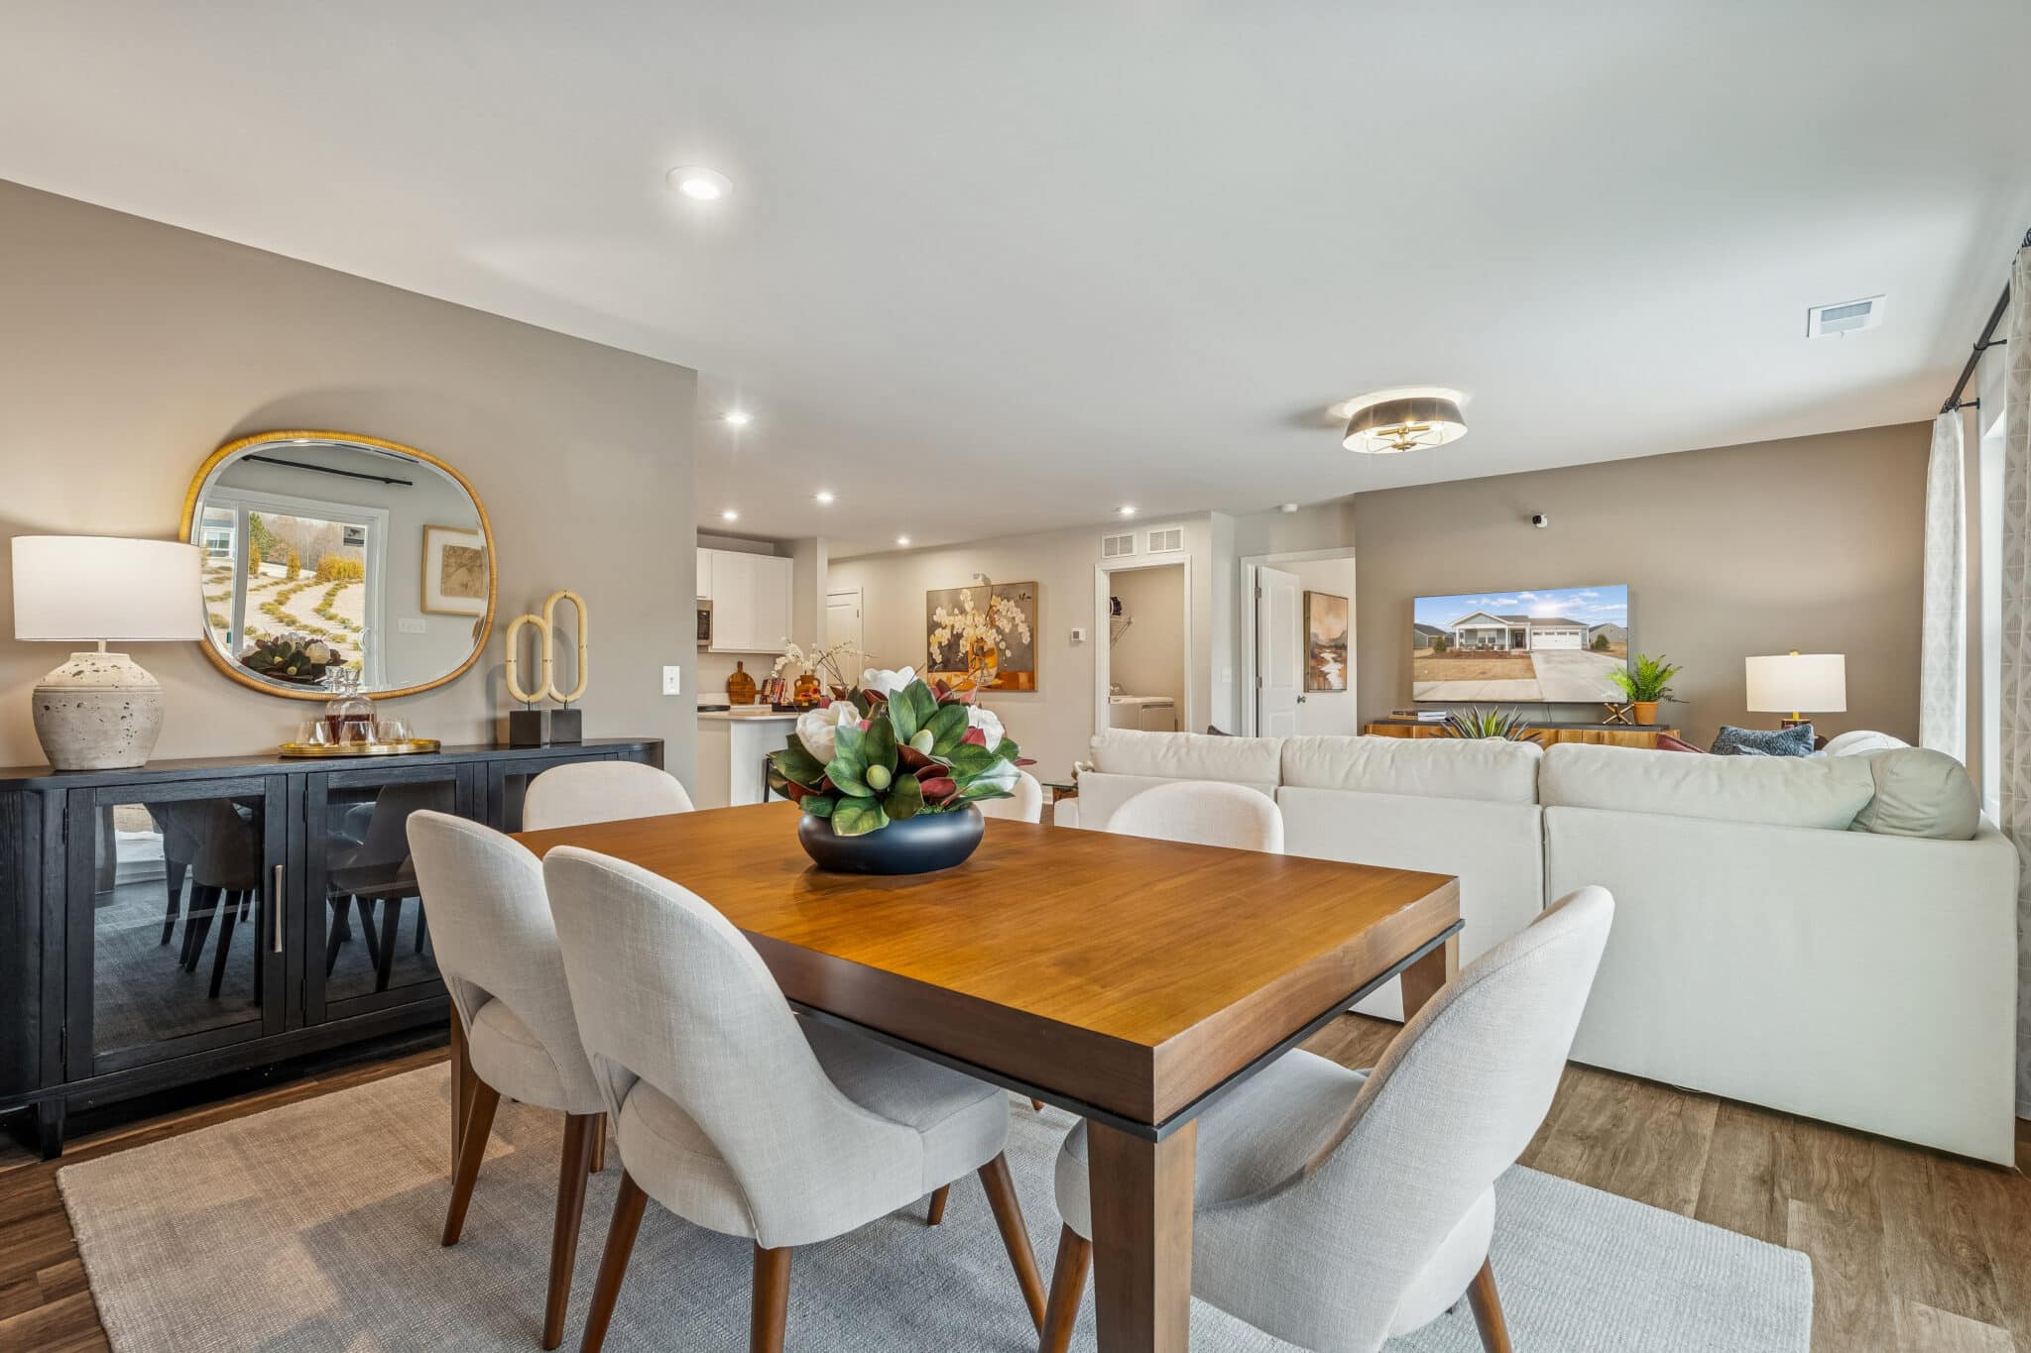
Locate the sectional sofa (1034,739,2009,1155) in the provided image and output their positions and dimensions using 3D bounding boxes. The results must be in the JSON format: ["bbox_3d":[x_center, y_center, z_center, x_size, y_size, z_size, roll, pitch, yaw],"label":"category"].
[{"bbox_3d":[1.895,0.673,3.885,2.760,0.920,2.100,0,0,40],"label":"sectional sofa"}]

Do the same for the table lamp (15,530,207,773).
[{"bbox_3d":[-2.357,-0.051,2.497,0.350,0.577,0.350,0,0,40],"label":"table lamp"}]

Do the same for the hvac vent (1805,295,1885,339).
[{"bbox_3d":[3.020,-1.307,3.498,0.200,0.020,0.360,0,0,40],"label":"hvac vent"}]

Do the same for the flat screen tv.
[{"bbox_3d":[3.150,-0.183,6.042,1.225,0.700,0.060,0,0,40],"label":"flat screen tv"}]

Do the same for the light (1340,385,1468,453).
[{"bbox_3d":[1.810,-1.212,4.460,0.575,0.210,0.575,0,0,40],"label":"light"}]

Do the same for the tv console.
[{"bbox_3d":[3.055,0.714,5.877,1.670,0.852,0.420,0,0,40],"label":"tv console"}]

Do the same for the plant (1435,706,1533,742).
[{"bbox_3d":[2.200,0.400,4.480,0.460,0.480,0.460,0,0,40],"label":"plant"}]

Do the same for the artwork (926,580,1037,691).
[{"bbox_3d":[-0.330,-0.348,9.006,1.340,0.975,0.050,0,0,40],"label":"artwork"}]

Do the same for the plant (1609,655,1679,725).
[{"bbox_3d":[3.580,0.065,5.450,0.400,0.415,0.380,0,0,40],"label":"plant"}]

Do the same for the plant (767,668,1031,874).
[{"bbox_3d":[-0.242,0.180,1.980,0.520,0.390,0.500,0,0,0],"label":"plant"}]

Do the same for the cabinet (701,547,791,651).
[{"bbox_3d":[-2.530,-0.688,8.860,0.330,0.915,0.950,0,0,40],"label":"cabinet"}]

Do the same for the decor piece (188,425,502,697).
[{"bbox_3d":[-2.130,-0.352,3.090,0.050,0.850,0.850,2,1,40],"label":"decor piece"}]

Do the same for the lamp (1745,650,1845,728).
[{"bbox_3d":[3.975,0.200,4.888,0.390,0.660,0.390,0,0,40],"label":"lamp"}]

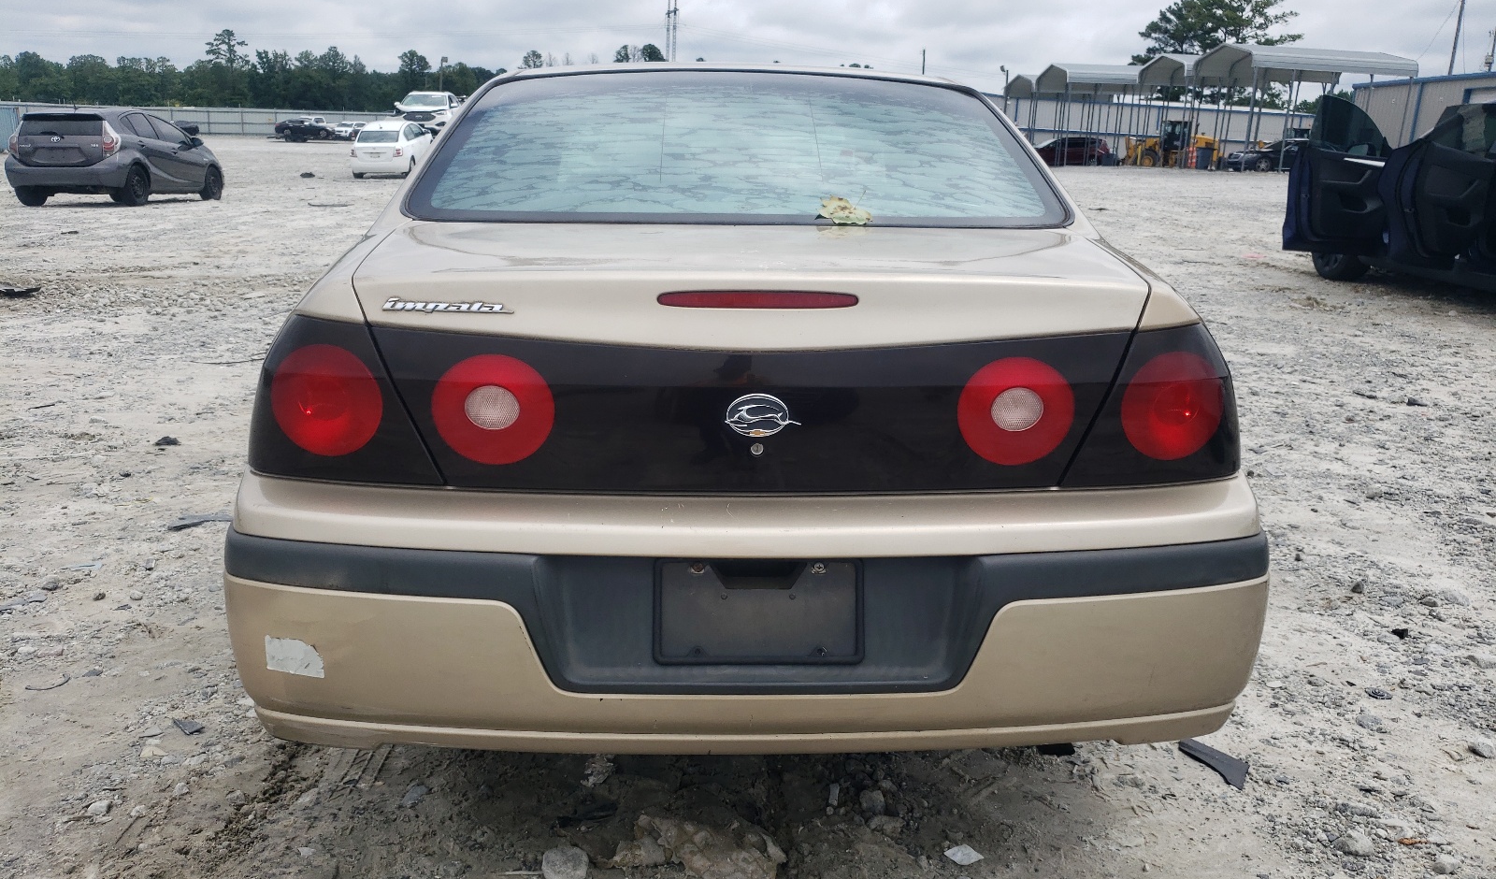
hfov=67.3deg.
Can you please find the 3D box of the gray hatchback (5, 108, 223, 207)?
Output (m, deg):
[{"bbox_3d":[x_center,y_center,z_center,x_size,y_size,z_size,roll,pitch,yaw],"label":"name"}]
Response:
[{"bbox_3d":[-9.840,-4.490,17.780,1.695,1.450,3.995,0,15,-1],"label":"gray hatchback"}]

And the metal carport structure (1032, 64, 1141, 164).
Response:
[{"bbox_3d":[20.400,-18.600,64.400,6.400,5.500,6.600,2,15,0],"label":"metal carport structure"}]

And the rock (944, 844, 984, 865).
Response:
[{"bbox_3d":[0.363,0.700,1.898,0.067,0.025,0.045,1,15,0],"label":"rock"}]

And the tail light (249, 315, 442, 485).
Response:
[{"bbox_3d":[-0.655,-0.062,1.800,0.400,0.250,0.230,2,15,5],"label":"tail light"}]

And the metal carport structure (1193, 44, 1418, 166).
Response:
[{"bbox_3d":[25.400,-15.300,52.200,7.300,5.600,6.900,2,15,0],"label":"metal carport structure"}]

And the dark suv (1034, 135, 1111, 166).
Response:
[{"bbox_3d":[18.200,-16.400,64.300,4.800,1.720,1.880,-1,15,-5],"label":"dark suv"}]

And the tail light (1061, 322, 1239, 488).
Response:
[{"bbox_3d":[0.675,-0.064,1.875,0.390,0.250,0.230,-3,15,-12],"label":"tail light"}]

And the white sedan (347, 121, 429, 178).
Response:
[{"bbox_3d":[-10.950,-8.830,34.300,1.770,1.500,4.500,-1,18,-4],"label":"white sedan"}]

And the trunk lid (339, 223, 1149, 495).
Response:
[{"bbox_3d":[0.000,-0.176,1.970,1.320,0.390,0.620,-1,15,-3],"label":"trunk lid"}]

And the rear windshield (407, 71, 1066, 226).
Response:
[{"bbox_3d":[-0.028,-0.634,2.388,1.320,0.140,0.710,-1,42,-3],"label":"rear windshield"}]

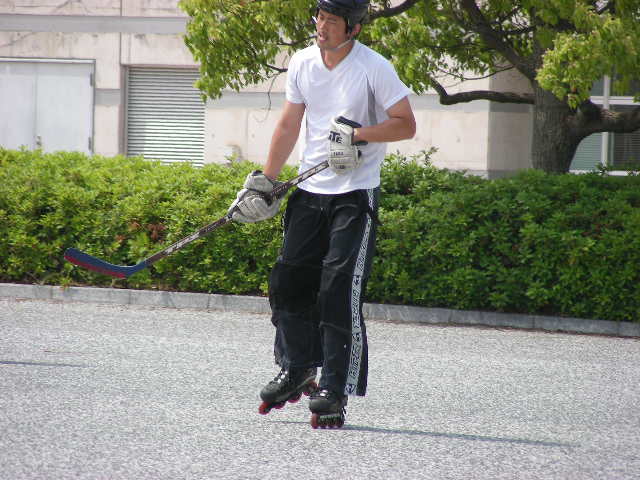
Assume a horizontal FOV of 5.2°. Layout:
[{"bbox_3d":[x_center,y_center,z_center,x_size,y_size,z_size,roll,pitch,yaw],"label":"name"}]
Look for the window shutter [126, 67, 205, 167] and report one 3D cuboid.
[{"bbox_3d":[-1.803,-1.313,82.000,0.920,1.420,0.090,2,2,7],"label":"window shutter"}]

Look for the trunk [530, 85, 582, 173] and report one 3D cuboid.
[{"bbox_3d":[1.475,-0.310,44.000,0.310,1.320,0.290,1,2,0],"label":"trunk"}]

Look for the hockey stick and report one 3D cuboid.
[{"bbox_3d":[-0.448,-0.153,28.483,1.510,0.212,0.070,-29,6,-37],"label":"hockey stick"}]

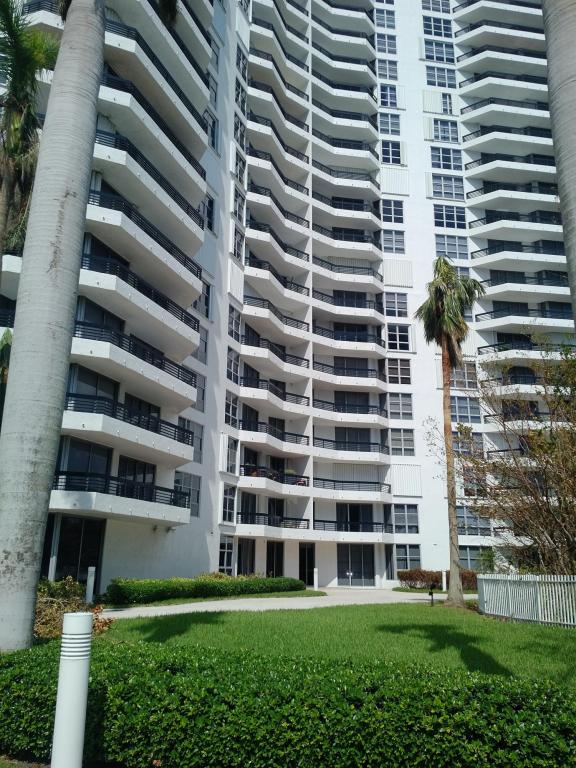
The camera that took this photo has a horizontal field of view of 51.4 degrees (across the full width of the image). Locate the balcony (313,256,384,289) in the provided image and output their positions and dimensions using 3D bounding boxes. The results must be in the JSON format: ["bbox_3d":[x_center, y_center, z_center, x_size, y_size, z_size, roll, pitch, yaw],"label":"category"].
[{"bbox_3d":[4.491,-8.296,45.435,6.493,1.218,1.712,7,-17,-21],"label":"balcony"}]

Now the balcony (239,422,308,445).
[{"bbox_3d":[-0.590,3.187,37.425,6.359,0.598,1.280,15,-22,-42],"label":"balcony"}]

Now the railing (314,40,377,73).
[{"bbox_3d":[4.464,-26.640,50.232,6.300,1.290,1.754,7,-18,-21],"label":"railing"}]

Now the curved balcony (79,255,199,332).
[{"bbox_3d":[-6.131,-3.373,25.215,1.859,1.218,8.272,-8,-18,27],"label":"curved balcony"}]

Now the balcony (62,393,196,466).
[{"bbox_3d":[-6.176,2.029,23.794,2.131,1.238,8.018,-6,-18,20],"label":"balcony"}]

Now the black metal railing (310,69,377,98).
[{"bbox_3d":[5.054,-25.674,51.732,6.731,0.620,1.073,9,-18,-28],"label":"black metal railing"}]

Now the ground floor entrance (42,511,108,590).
[{"bbox_3d":[-7.862,6.370,22.301,0.367,2.750,2.840,-7,-18,25],"label":"ground floor entrance"}]

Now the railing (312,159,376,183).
[{"bbox_3d":[4.749,-16.554,47.353,6.521,0.598,0.755,8,-17,-23],"label":"railing"}]

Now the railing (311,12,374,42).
[{"bbox_3d":[4.892,-29.947,51.169,6.521,0.598,0.755,8,-17,-23],"label":"railing"}]

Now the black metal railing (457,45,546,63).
[{"bbox_3d":[18.580,-28.283,51.580,7.792,0.660,1.395,1,-16,-3],"label":"black metal railing"}]

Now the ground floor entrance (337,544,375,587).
[{"bbox_3d":[4.825,12.727,42.026,2.750,2.901,0.250,3,-17,-8],"label":"ground floor entrance"}]

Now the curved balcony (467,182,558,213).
[{"bbox_3d":[20.007,-16.075,52.032,8.365,1.176,2.053,3,-16,-9],"label":"curved balcony"}]

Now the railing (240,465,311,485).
[{"bbox_3d":[-0.662,5.969,38.237,1.162,0.620,6.535,-14,-21,41],"label":"railing"}]

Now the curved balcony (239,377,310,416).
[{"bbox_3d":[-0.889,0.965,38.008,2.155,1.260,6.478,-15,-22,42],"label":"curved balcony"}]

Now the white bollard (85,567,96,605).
[{"bbox_3d":[-6.349,6.502,19.330,0.215,1.122,0.215,0,-17,0],"label":"white bollard"}]

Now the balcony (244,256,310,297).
[{"bbox_3d":[-0.760,-6.901,40.602,6.352,1.218,2.141,15,-21,-41],"label":"balcony"}]

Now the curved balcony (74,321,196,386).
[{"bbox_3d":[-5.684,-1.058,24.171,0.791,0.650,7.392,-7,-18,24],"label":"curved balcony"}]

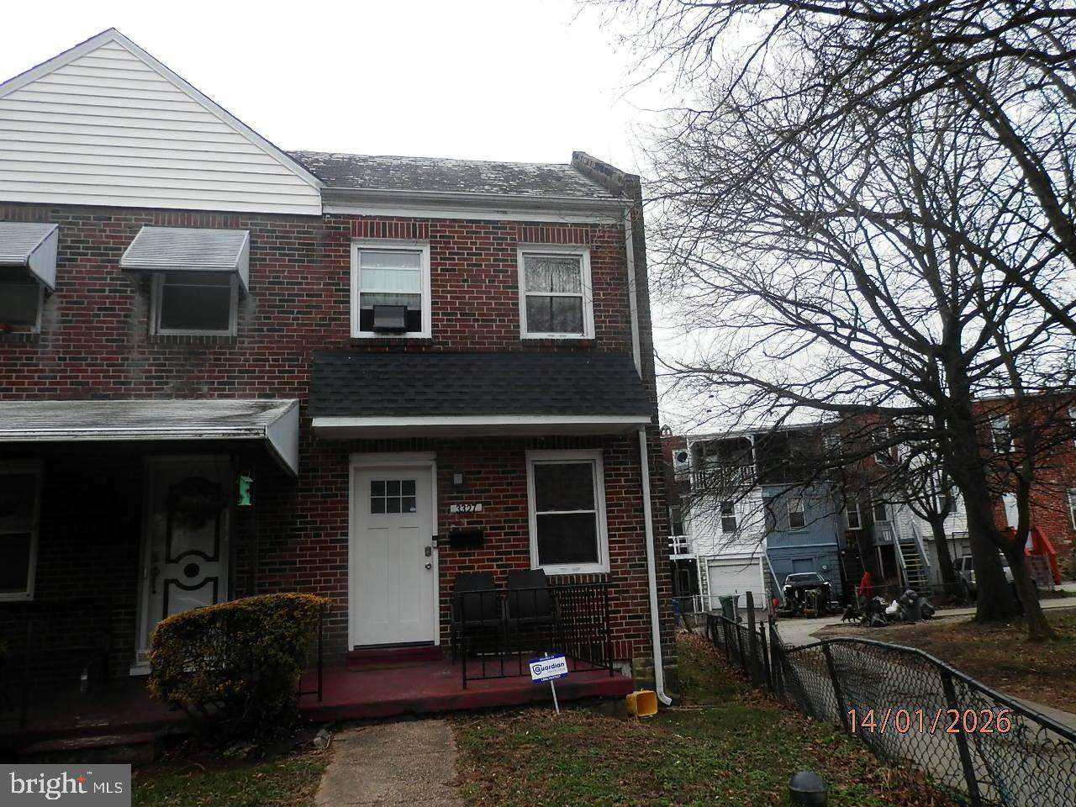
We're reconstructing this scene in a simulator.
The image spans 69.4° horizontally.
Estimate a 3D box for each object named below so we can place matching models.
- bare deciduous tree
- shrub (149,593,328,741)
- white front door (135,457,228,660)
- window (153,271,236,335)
[{"bbox_3d":[7.181,-1.462,17.000,9.500,12.400,8.500,0,-11,-11],"label":"bare deciduous tree"},{"bbox_3d":[-2.283,2.031,6.008,1.220,1.100,0.900,0,-11,-11],"label":"shrub"},{"bbox_3d":[-3.826,1.659,8.434,0.900,2.170,0.100,0,-11,-11],"label":"white front door"},{"bbox_3d":[-3.973,-1.342,9.024,0.955,1.166,0.100,0,-11,-11],"label":"window"}]

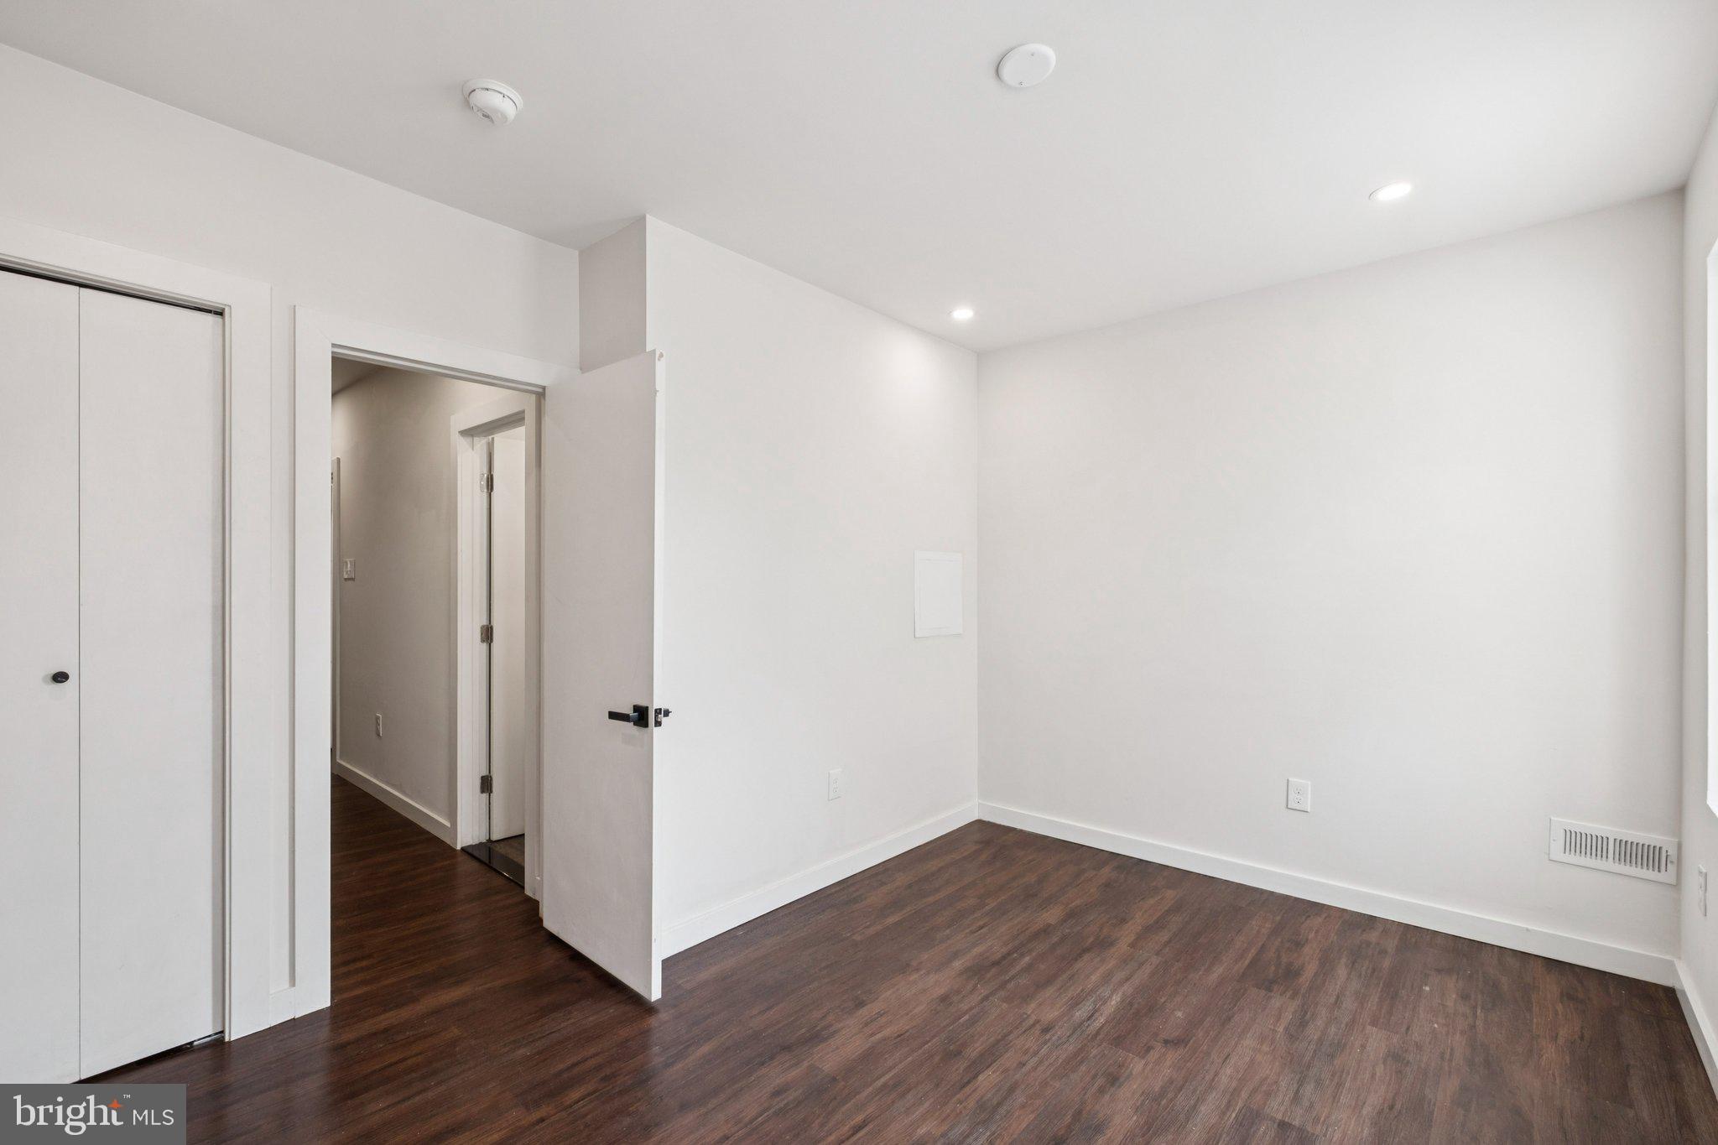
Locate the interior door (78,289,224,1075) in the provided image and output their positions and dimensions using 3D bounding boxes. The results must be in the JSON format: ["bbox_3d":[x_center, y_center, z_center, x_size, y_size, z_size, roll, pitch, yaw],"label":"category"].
[{"bbox_3d":[-1.936,0.290,1.969,0.035,2.040,0.286,0,0,42],"label":"interior door"}]

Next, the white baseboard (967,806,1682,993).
[{"bbox_3d":[1.641,1.290,3.094,2.555,0.097,0.016,0,0,39],"label":"white baseboard"}]

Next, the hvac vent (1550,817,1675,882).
[{"bbox_3d":[2.504,0.928,2.382,0.294,0.146,0.014,0,0,40],"label":"hvac vent"}]

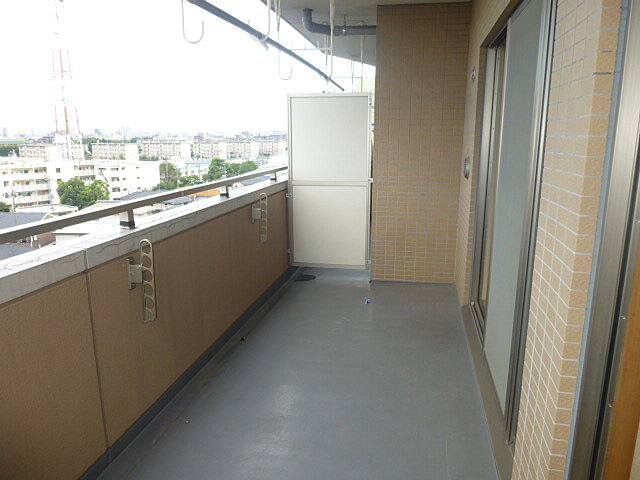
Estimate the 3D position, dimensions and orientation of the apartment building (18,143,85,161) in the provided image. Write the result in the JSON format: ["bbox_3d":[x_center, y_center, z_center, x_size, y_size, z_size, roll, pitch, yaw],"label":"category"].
[{"bbox_3d":[-149.782,-45.034,256.003,34.000,14.000,13.000,5,14,23],"label":"apartment building"}]

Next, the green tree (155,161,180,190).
[{"bbox_3d":[-49.057,-19.725,148.890,8.800,11.000,8.800,-5,13,-18],"label":"green tree"}]

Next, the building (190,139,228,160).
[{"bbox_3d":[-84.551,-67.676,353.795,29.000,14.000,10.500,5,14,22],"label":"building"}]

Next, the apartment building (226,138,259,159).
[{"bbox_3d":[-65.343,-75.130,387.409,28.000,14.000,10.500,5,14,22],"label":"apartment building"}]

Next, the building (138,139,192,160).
[{"bbox_3d":[-108.814,-61.254,324.825,38.000,14.000,10.500,5,14,22],"label":"building"}]

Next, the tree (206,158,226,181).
[{"bbox_3d":[-41.100,-27.073,183.515,8.400,10.300,8.400,-3,13,-13],"label":"tree"}]

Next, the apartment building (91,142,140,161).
[{"bbox_3d":[-137.779,-57.673,310.992,34.000,14.000,10.500,5,14,22],"label":"apartment building"}]

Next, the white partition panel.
[{"bbox_3d":[0.091,-0.568,4.689,0.817,1.747,0.045,2,13,12],"label":"white partition panel"}]

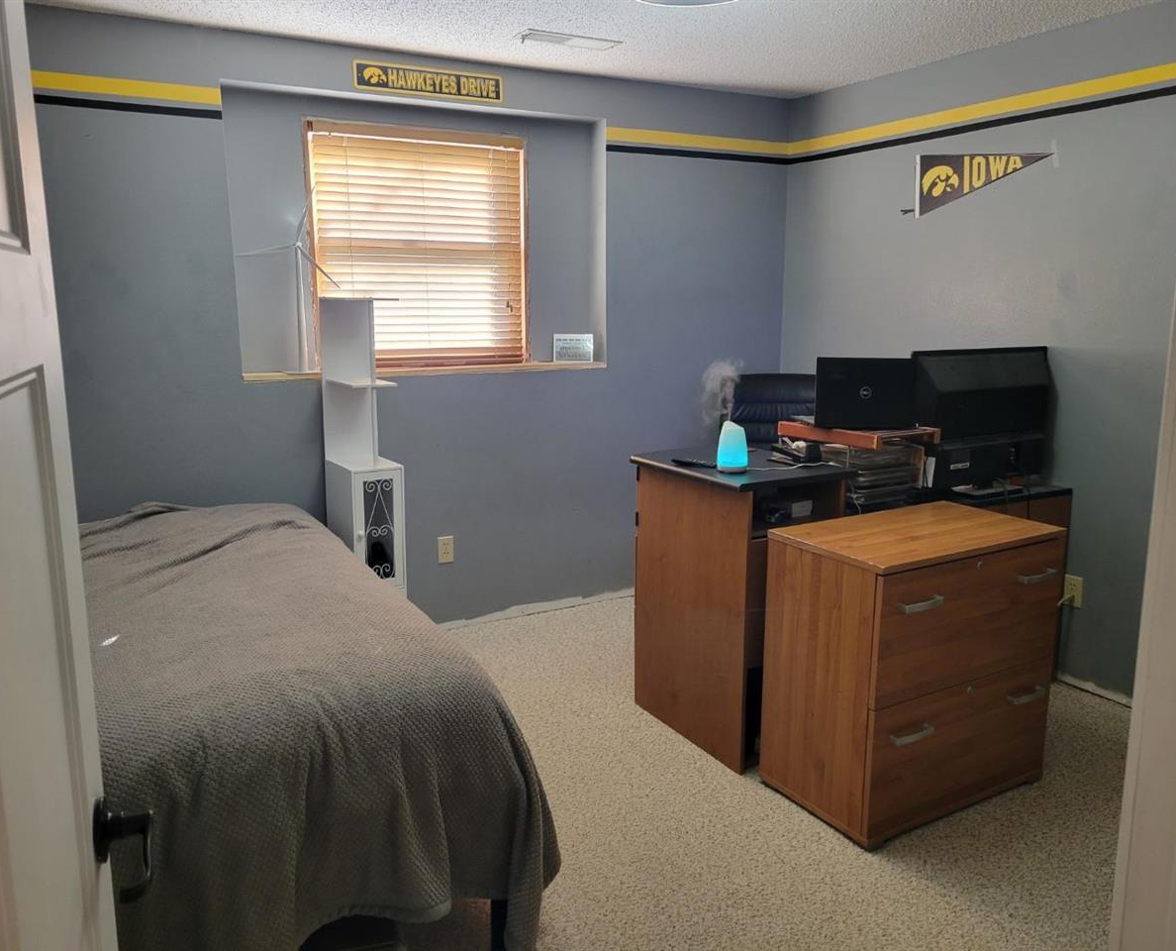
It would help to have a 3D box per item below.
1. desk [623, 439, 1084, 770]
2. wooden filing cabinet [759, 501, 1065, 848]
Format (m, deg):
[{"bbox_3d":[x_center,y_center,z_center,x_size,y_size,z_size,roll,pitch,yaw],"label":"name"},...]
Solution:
[{"bbox_3d":[0.939,0.345,3.417,1.498,0.883,0.618,-6,12,-30],"label":"desk"},{"bbox_3d":[0.935,0.530,2.765,0.738,0.762,0.420,-6,12,-30],"label":"wooden filing cabinet"}]

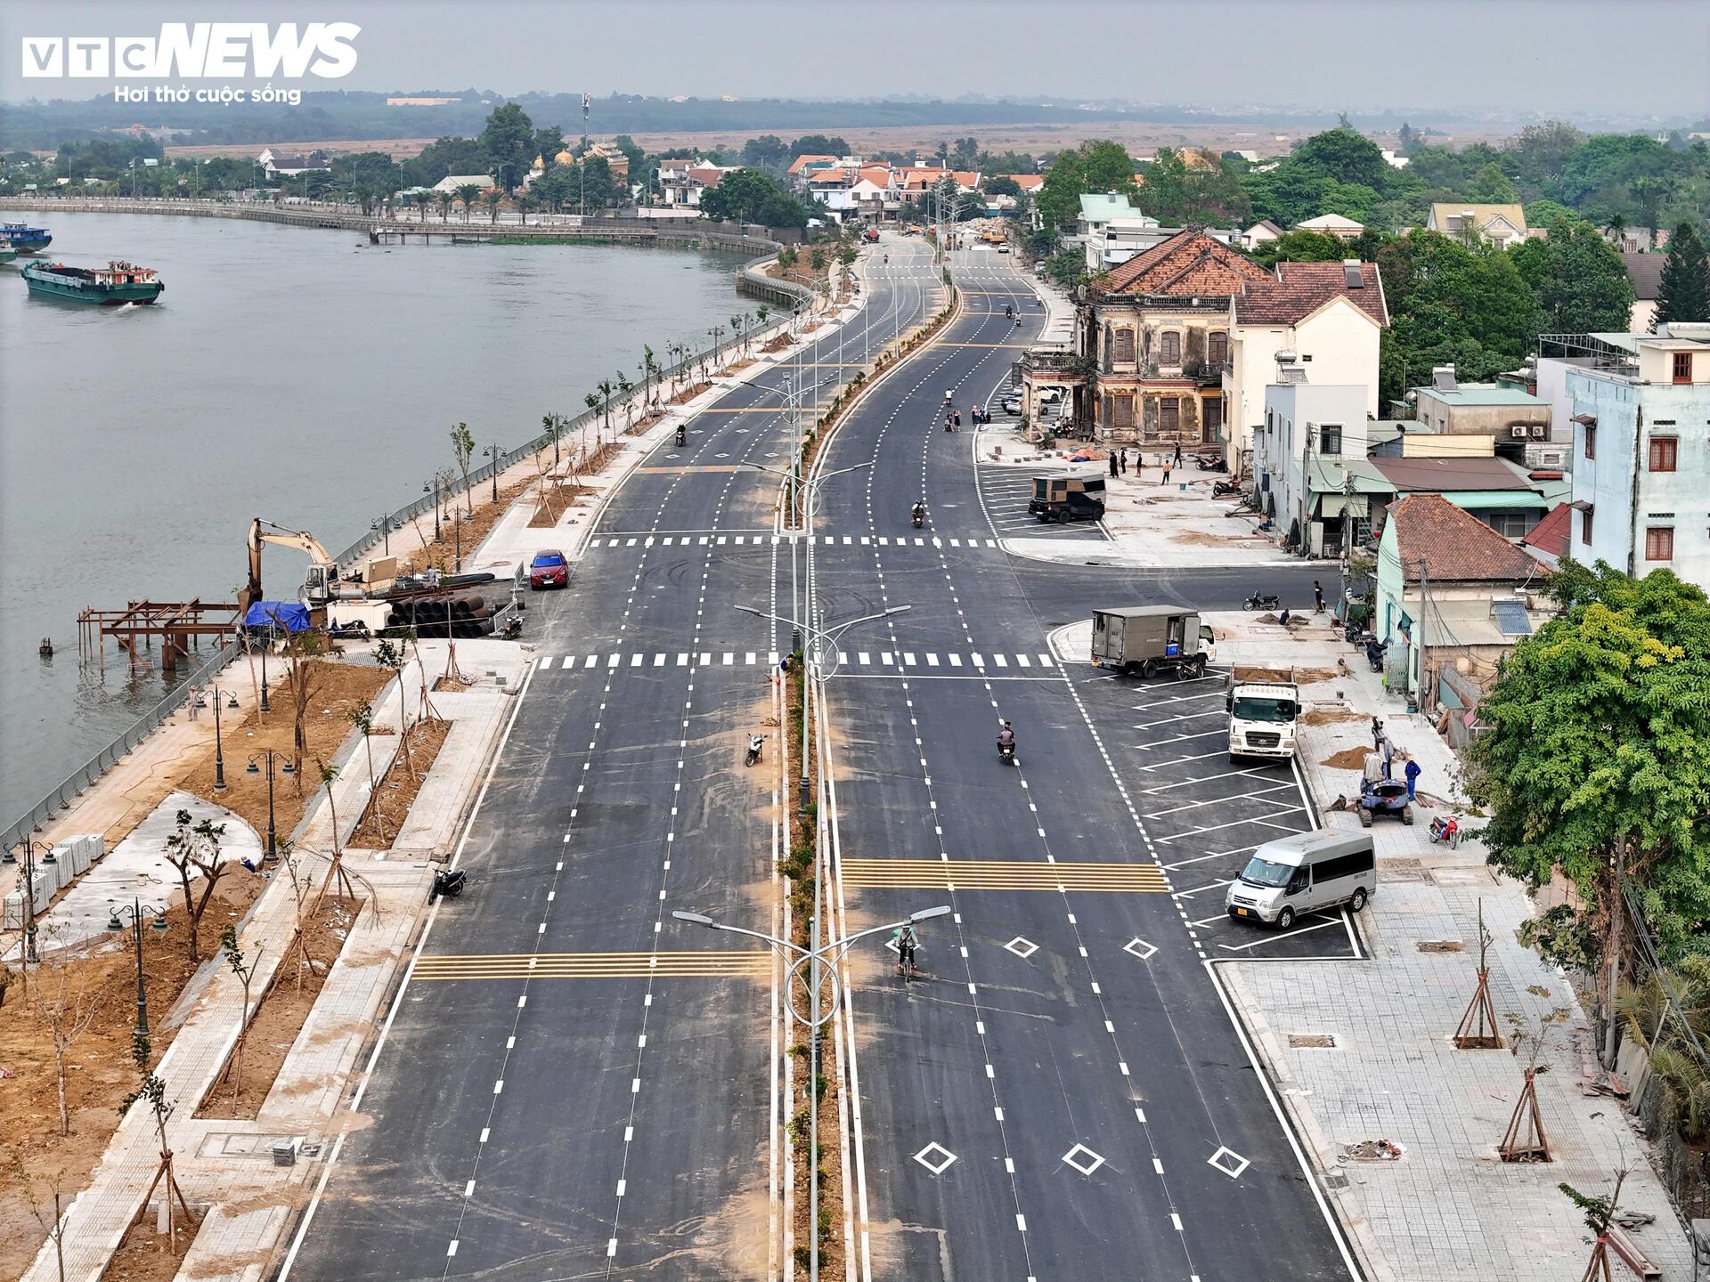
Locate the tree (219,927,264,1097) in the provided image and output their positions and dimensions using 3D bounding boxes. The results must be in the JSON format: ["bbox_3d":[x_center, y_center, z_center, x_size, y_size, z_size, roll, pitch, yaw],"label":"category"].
[{"bbox_3d":[-16.466,9.864,92.253,1.390,4.774,1.320,0,9,0],"label":"tree"}]

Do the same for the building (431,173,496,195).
[{"bbox_3d":[-90.712,-104.002,800.000,9.300,7.300,11.500,8,12,41],"label":"building"}]

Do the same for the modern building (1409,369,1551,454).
[{"bbox_3d":[38.059,-11.939,210.638,6.300,6.800,10.500,0,9,-2],"label":"modern building"}]

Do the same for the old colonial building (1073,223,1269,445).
[{"bbox_3d":[27.100,-24.875,277.551,16.800,16.300,19.000,0,9,-2],"label":"old colonial building"}]

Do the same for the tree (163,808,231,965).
[{"bbox_3d":[-20.248,7.573,106.416,2.056,4.843,1.953,0,9,0],"label":"tree"}]

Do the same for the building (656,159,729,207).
[{"bbox_3d":[-36.848,-103.417,785.000,15.500,10.800,12.000,-1,9,-6],"label":"building"}]

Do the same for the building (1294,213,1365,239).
[{"bbox_3d":[74.852,-63.588,545.000,10.200,8.000,10.000,1,9,6],"label":"building"}]

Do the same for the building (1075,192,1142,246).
[{"bbox_3d":[37.031,-58.078,501.113,9.500,13.200,11.000,0,9,-3],"label":"building"}]

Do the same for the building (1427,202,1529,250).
[{"bbox_3d":[89.519,-57.151,497.210,13.200,11.000,10.500,0,9,0],"label":"building"}]

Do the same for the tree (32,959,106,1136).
[{"bbox_3d":[-19.348,10.083,85.172,1.800,4.300,1.800,0,9,0],"label":"tree"}]

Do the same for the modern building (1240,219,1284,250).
[{"bbox_3d":[60.684,-58.794,515.000,5.500,8.300,10.000,2,9,9],"label":"modern building"}]

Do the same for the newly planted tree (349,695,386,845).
[{"bbox_3d":[-16.768,4.341,118.911,1.300,4.600,1.300,0,9,0],"label":"newly planted tree"}]

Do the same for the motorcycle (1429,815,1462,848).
[{"bbox_3d":[19.983,6.422,117.131,0.680,1.070,1.880,-5,10,-27],"label":"motorcycle"}]

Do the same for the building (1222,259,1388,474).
[{"bbox_3d":[32.200,-19.795,249.299,11.200,14.800,11.800,0,9,0],"label":"building"}]

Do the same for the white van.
[{"bbox_3d":[14.631,7.803,113.354,5.750,2.380,2.100,-9,13,-44],"label":"white van"}]

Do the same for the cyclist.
[{"bbox_3d":[1.591,9.528,105.271,0.680,1.555,1.650,0,9,-1],"label":"cyclist"}]

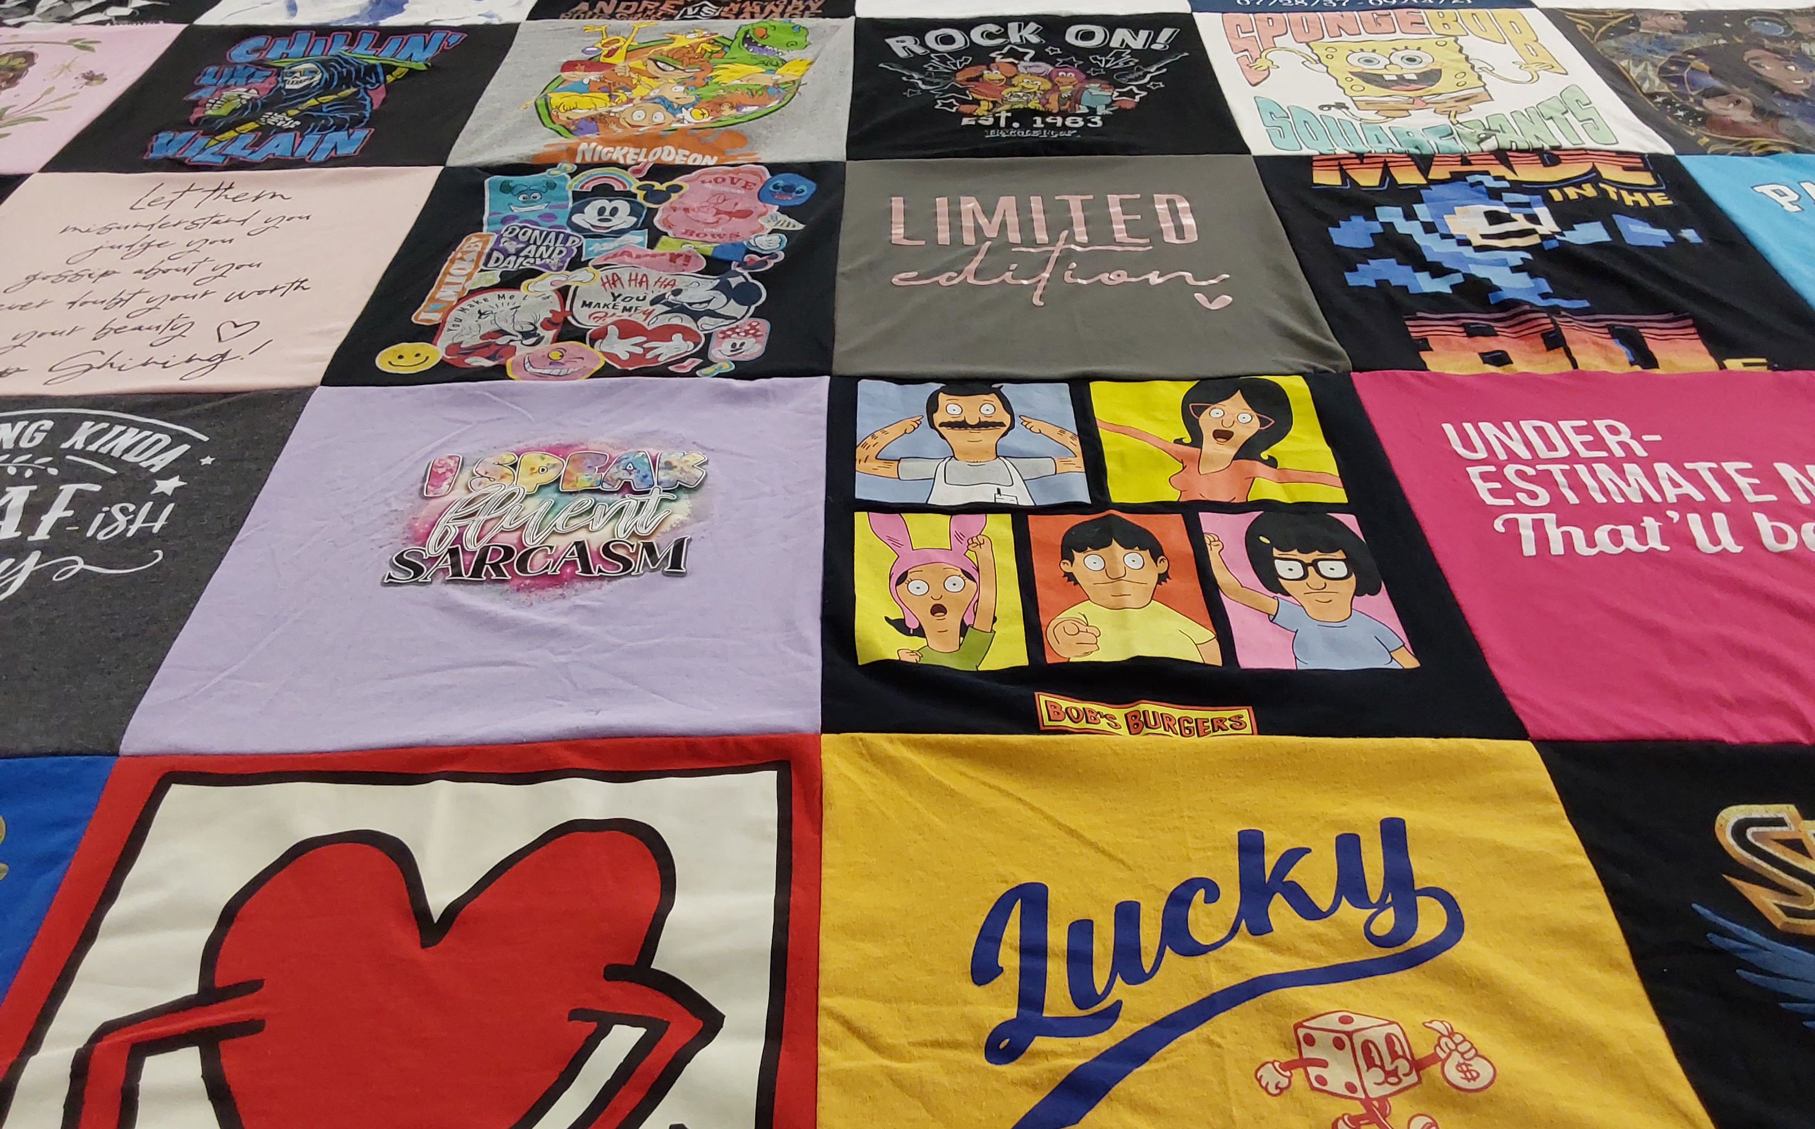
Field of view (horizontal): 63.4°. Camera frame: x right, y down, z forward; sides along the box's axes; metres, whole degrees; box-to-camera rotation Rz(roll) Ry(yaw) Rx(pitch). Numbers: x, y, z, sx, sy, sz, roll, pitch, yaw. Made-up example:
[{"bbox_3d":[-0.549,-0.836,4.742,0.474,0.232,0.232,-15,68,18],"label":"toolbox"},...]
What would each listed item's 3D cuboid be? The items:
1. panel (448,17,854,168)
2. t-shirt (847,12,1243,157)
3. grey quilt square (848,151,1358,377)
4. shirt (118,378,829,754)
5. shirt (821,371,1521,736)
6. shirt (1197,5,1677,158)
[{"bbox_3d":[-0.239,-0.480,1.478,0.368,0.020,0.373,-1,40,0],"label":"panel"},{"bbox_3d":[0.128,-0.484,1.475,0.370,0.020,0.369,-1,40,0],"label":"t-shirt"},{"bbox_3d":[0.129,-0.249,1.191,0.371,0.020,0.370,0,40,1],"label":"grey quilt square"},{"bbox_3d":[-0.234,-0.015,0.915,0.370,0.020,0.355,-1,40,0],"label":"shirt"},{"bbox_3d":[0.136,-0.018,0.912,0.381,0.020,0.364,-1,40,0],"label":"shirt"},{"bbox_3d":[0.503,-0.487,1.472,0.382,0.020,0.381,0,40,1],"label":"shirt"}]

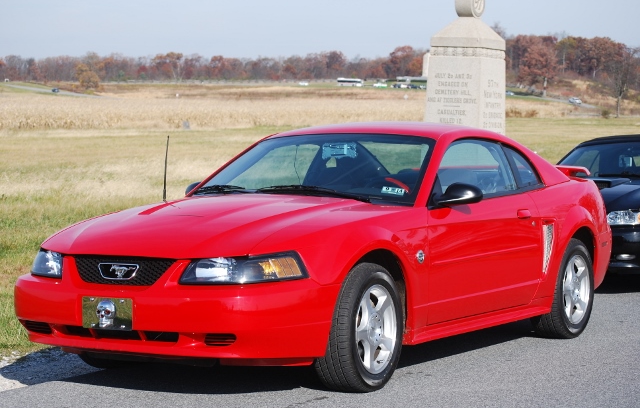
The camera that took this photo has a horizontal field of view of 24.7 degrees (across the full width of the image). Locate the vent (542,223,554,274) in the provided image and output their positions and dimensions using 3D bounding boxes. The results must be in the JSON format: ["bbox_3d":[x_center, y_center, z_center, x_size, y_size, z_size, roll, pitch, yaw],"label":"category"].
[{"bbox_3d":[1.404,0.270,8.957,0.050,0.310,0.120,1,2,42],"label":"vent"}]

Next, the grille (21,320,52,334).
[{"bbox_3d":[-1.387,0.602,7.201,0.190,0.060,0.060,1,2,39],"label":"grille"}]

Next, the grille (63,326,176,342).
[{"bbox_3d":[-0.952,0.610,6.832,0.700,0.060,0.090,1,2,33],"label":"grille"}]

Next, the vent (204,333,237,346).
[{"bbox_3d":[-0.444,0.618,6.676,0.180,0.062,0.050,0,1,24],"label":"vent"}]

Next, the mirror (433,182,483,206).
[{"bbox_3d":[0.744,-0.063,7.920,0.230,0.130,0.180,0,2,32],"label":"mirror"}]

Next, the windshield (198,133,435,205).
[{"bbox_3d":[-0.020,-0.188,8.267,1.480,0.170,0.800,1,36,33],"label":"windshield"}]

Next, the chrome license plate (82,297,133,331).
[{"bbox_3d":[-1.001,0.513,6.842,0.305,0.152,0.030,0,2,32],"label":"chrome license plate"}]

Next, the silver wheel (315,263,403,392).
[{"bbox_3d":[0.186,0.605,7.169,0.230,0.650,0.650,0,2,30],"label":"silver wheel"}]

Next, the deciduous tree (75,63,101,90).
[{"bbox_3d":[-71.613,-39.322,450.000,8.000,8.500,8.000,0,3,0],"label":"deciduous tree"}]

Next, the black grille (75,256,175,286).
[{"bbox_3d":[-0.947,0.318,6.926,0.640,0.140,0.090,0,2,32],"label":"black grille"}]

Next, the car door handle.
[{"bbox_3d":[1.207,0.060,8.610,0.040,0.056,0.135,0,2,32],"label":"car door handle"}]

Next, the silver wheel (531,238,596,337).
[{"bbox_3d":[1.567,0.547,9.464,0.230,0.650,0.650,0,2,32],"label":"silver wheel"}]

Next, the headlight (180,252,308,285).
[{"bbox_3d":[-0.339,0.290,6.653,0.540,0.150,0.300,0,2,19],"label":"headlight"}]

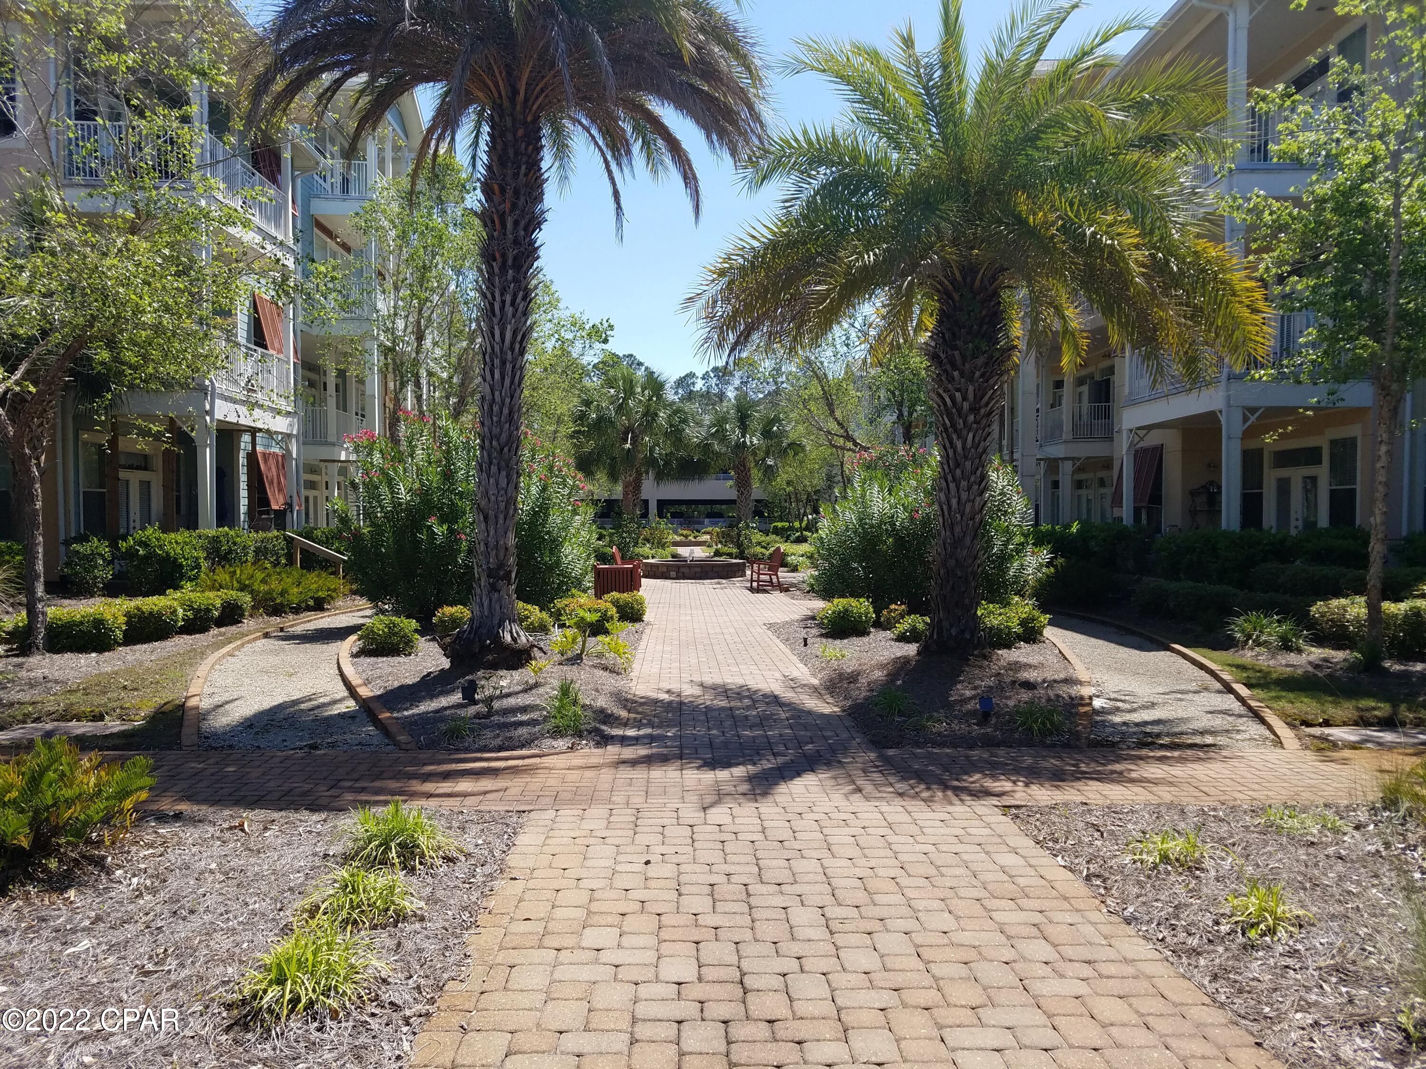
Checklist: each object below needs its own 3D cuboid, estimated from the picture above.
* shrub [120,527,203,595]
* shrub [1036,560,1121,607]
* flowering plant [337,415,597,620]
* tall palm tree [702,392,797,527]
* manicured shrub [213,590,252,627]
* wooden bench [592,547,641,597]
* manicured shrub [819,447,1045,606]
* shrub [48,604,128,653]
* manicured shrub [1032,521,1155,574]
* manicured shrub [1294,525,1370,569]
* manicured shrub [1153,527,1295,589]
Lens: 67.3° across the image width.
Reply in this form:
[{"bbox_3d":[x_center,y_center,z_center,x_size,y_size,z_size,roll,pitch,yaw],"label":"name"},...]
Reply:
[{"bbox_3d":[-9.650,0.470,18.700,1.350,1.120,1.200,0,1,0],"label":"shrub"},{"bbox_3d":[6.850,0.900,20.000,1.500,0.880,1.300,0,1,0],"label":"shrub"},{"bbox_3d":[-4.200,-0.320,18.500,4.100,3.350,3.700,0,1,0],"label":"flowering plant"},{"bbox_3d":[1.440,-2.250,40.000,3.600,6.000,3.500,0,1,0],"label":"tall palm tree"},{"bbox_3d":[-7.020,1.070,15.600,0.680,0.530,0.700,0,1,0],"label":"manicured shrub"},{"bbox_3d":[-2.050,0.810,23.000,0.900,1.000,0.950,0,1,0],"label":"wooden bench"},{"bbox_3d":[4.100,-0.100,20.300,4.100,2.900,3.500,0,1,0],"label":"manicured shrub"},{"bbox_3d":[-7.420,1.100,12.700,0.880,0.550,0.820,0,1,0],"label":"shrub"},{"bbox_3d":[8.550,0.330,24.000,2.700,1.200,1.700,0,1,0],"label":"manicured shrub"},{"bbox_3d":[11.500,0.400,20.000,1.300,1.050,1.100,0,1,0],"label":"manicured shrub"},{"bbox_3d":[9.500,0.430,20.100,2.450,1.080,1.400,0,1,0],"label":"manicured shrub"}]

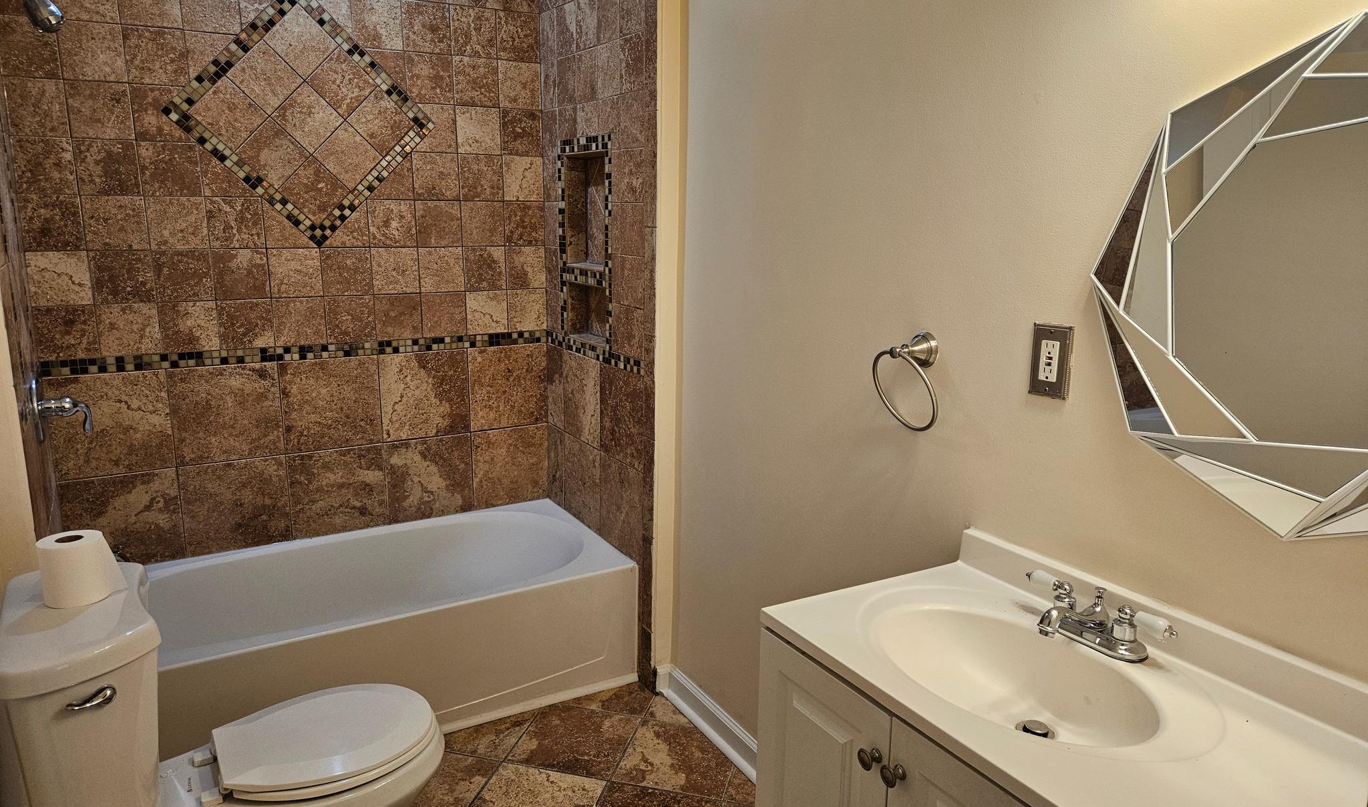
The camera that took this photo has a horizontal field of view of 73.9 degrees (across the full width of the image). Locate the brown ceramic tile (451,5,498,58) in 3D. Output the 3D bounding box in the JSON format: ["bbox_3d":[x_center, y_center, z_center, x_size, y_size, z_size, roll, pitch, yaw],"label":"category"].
[{"bbox_3d":[-0.685,-1.217,2.981,0.147,0.151,0.010,-6,13,-29],"label":"brown ceramic tile"}]

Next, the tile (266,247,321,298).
[{"bbox_3d":[-1.221,-0.406,2.840,0.152,0.149,0.010,-7,15,-30],"label":"tile"}]

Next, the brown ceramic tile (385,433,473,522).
[{"bbox_3d":[-0.881,0.258,3.158,0.300,0.281,0.010,-7,14,-30],"label":"brown ceramic tile"}]

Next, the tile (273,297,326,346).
[{"bbox_3d":[-1.221,-0.259,2.883,0.149,0.149,0.009,-7,14,-29],"label":"tile"}]

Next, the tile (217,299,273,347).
[{"bbox_3d":[-1.354,-0.246,2.812,0.152,0.149,0.010,-7,14,-29],"label":"tile"}]

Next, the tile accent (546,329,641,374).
[{"bbox_3d":[-0.305,-0.173,2.970,0.010,0.046,0.728,-7,14,-30],"label":"tile accent"}]

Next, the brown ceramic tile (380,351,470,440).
[{"bbox_3d":[-0.879,-0.029,3.096,0.300,0.300,0.010,-7,14,-30],"label":"brown ceramic tile"}]

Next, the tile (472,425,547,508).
[{"bbox_3d":[-0.634,0.232,3.342,0.286,0.288,0.010,-7,15,-30],"label":"tile"}]

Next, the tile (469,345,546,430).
[{"bbox_3d":[-0.625,-0.056,3.256,0.294,0.295,0.010,-6,13,-29],"label":"tile"}]

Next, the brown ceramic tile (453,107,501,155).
[{"bbox_3d":[-0.686,-0.914,3.043,0.147,0.152,0.010,-6,13,-29],"label":"brown ceramic tile"}]

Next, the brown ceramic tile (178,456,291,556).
[{"bbox_3d":[-1.423,0.324,2.896,0.302,0.291,0.009,-7,14,-29],"label":"brown ceramic tile"}]

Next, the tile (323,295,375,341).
[{"bbox_3d":[-1.088,-0.274,2.958,0.149,0.149,0.009,-7,14,-29],"label":"tile"}]

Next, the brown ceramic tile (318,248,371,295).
[{"bbox_3d":[-1.080,-0.422,2.913,0.149,0.148,0.010,-6,13,-29],"label":"brown ceramic tile"}]

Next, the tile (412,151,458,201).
[{"bbox_3d":[-0.812,-0.746,2.978,0.149,0.149,0.010,-7,14,-30],"label":"tile"}]

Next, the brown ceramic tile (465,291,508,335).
[{"bbox_3d":[-0.691,-0.320,3.181,0.150,0.149,0.010,-7,15,-30],"label":"brown ceramic tile"}]

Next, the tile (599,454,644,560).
[{"bbox_3d":[-0.197,0.331,2.913,0.010,0.285,0.299,-7,15,-30],"label":"tile"}]

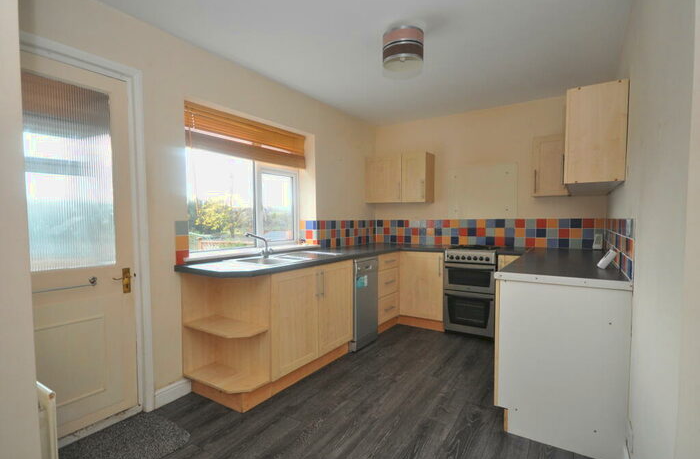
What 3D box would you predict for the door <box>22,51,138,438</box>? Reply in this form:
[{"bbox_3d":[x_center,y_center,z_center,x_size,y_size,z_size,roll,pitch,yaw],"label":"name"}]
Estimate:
[{"bbox_3d":[-1.595,0.115,1.876,0.055,2.027,0.790,1,2,33],"label":"door"}]

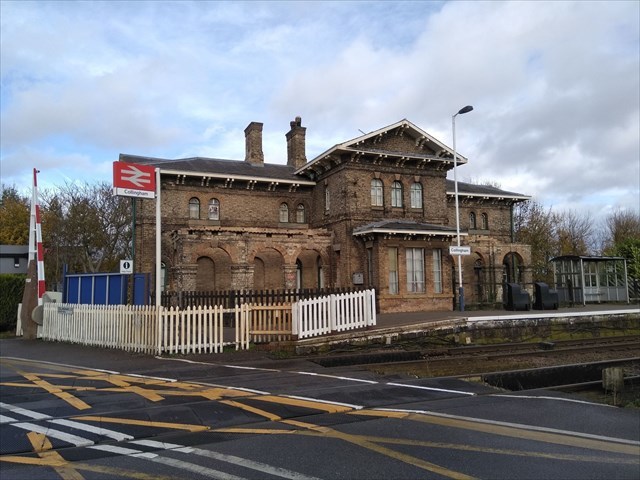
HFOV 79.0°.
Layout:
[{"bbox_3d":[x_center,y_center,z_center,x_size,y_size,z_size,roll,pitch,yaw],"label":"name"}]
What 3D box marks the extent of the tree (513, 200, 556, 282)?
[{"bbox_3d":[17.722,0.451,31.612,4.300,7.453,4.300,2,-6,-20],"label":"tree"}]

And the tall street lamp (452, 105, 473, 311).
[{"bbox_3d":[6.056,-1.345,16.390,0.350,8.500,0.800,4,-8,-40],"label":"tall street lamp"}]

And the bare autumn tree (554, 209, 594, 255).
[{"bbox_3d":[24.953,0.805,37.593,4.500,7.819,4.500,2,-6,-20],"label":"bare autumn tree"}]

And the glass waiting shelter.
[{"bbox_3d":[14.653,2.156,20.991,3.888,2.539,1.597,2,-6,-20],"label":"glass waiting shelter"}]

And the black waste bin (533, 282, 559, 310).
[{"bbox_3d":[9.329,2.319,16.083,0.893,1.140,0.517,2,-6,-20],"label":"black waste bin"}]

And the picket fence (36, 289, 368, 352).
[{"bbox_3d":[-4.487,2.533,12.178,12.388,1.780,2.375,-2,-6,11],"label":"picket fence"}]

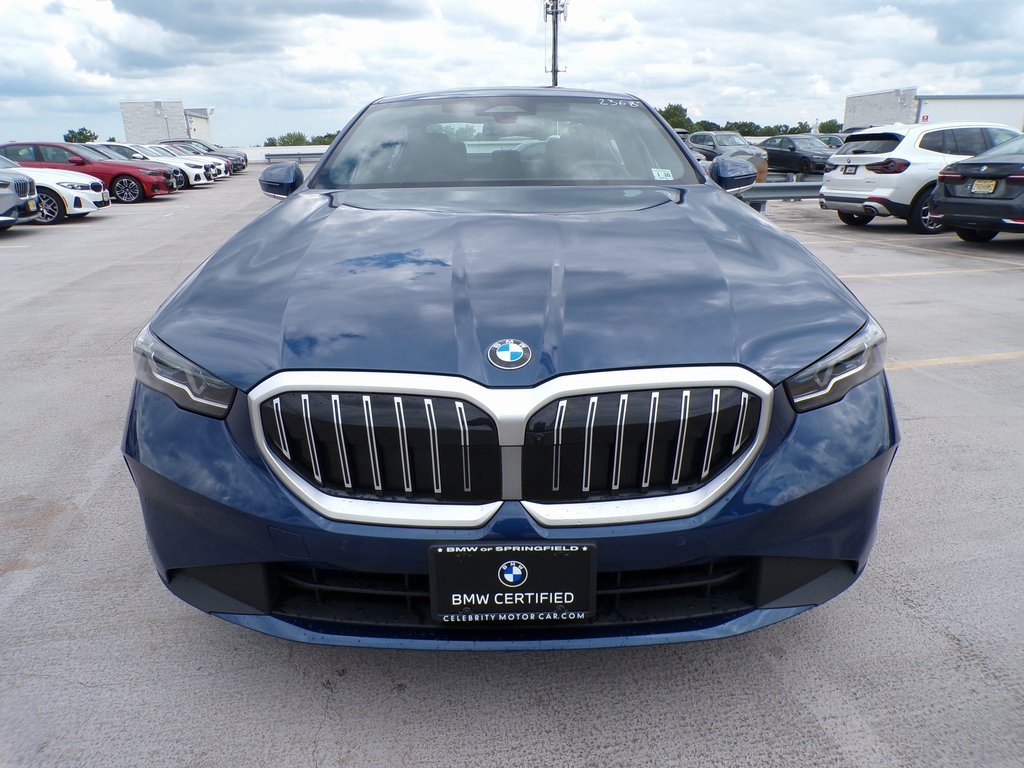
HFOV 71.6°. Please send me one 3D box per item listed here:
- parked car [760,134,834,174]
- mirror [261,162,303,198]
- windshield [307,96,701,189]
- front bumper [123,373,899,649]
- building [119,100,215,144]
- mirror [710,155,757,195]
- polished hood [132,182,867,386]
[{"bbox_3d":[12.530,-9.873,30.385,1.920,1.510,5.100,-5,19,-11],"label":"parked car"},{"bbox_3d":[-1.002,-0.879,3.075,0.205,0.160,0.165,-1,19,0],"label":"mirror"},{"bbox_3d":[-0.013,-1.046,3.077,1.540,0.460,0.860,-1,18,0],"label":"windshield"},{"bbox_3d":[0.003,0.220,1.536,1.870,0.580,0.540,-1,18,0],"label":"front bumper"},{"bbox_3d":[-21.506,-15.462,44.560,3.800,4.000,4.600,-4,19,-8],"label":"building"},{"bbox_3d":[0.969,-0.904,3.079,0.205,0.160,0.165,-1,19,0],"label":"mirror"},{"bbox_3d":[-0.011,-0.333,1.952,1.680,0.320,1.450,-1,19,0],"label":"polished hood"}]

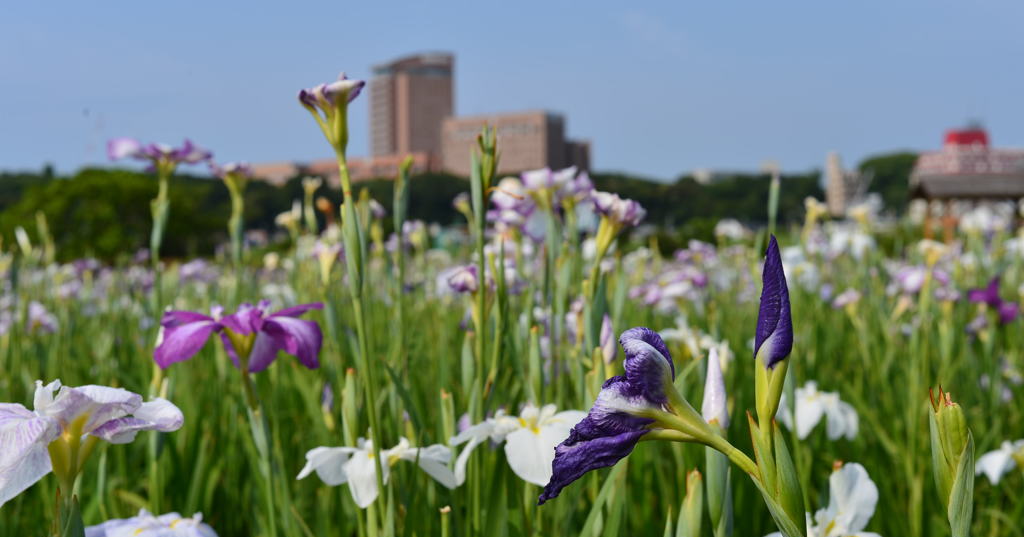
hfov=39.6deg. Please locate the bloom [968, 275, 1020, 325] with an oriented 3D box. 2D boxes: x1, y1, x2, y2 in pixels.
[{"bbox_3d":[1.324,0.088,3.900,0.135,0.125,0.130,0,1,0],"label":"bloom"}]

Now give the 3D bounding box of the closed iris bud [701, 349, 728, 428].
[{"bbox_3d":[0.171,0.101,1.200,0.024,0.067,0.024,0,1,0],"label":"closed iris bud"}]

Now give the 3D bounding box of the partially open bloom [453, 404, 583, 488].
[{"bbox_3d":[0.008,0.166,1.340,0.133,0.076,0.128,0,1,0],"label":"partially open bloom"}]

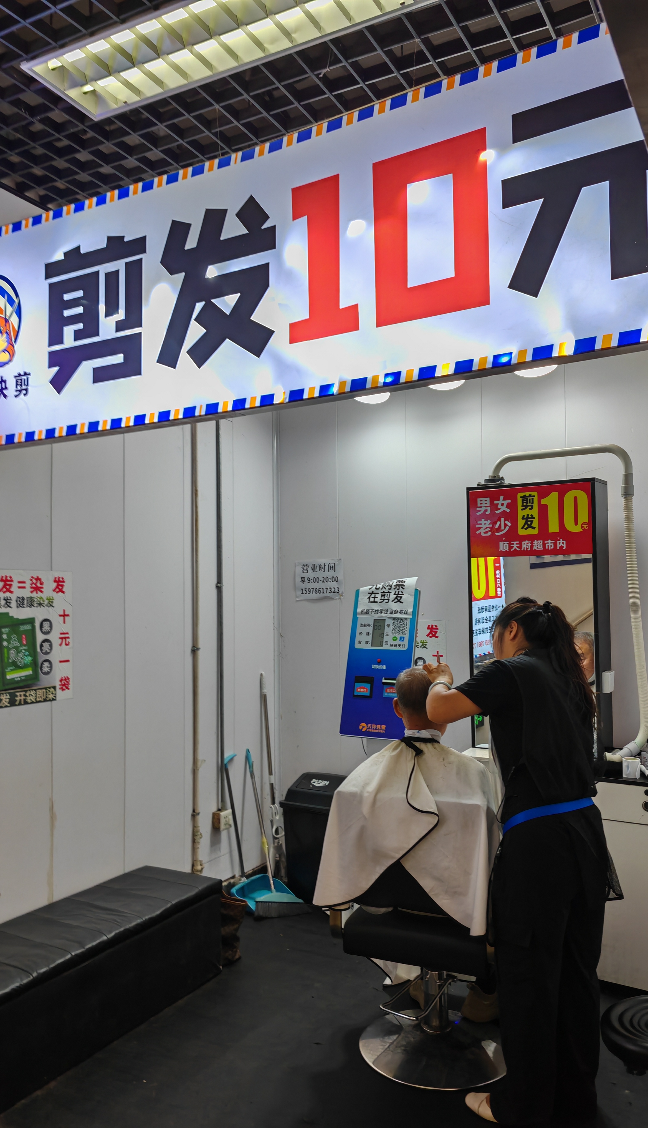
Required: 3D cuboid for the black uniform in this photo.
[{"bbox_3d":[0.666,0.946,2.665,0.440,1.410,0.410,1,-3,-43],"label":"black uniform"}]

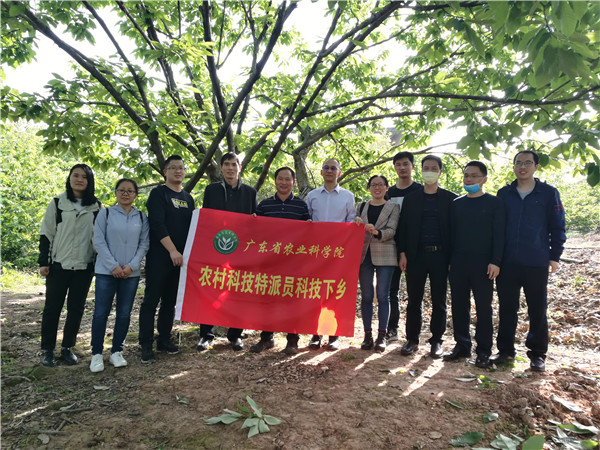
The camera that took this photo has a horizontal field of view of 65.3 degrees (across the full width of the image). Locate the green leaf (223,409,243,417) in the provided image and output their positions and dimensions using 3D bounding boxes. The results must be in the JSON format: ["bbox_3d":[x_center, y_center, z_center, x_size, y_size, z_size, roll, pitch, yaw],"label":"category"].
[{"bbox_3d":[-0.372,1.036,2.580,0.055,0.035,0.130,3,-2,-37],"label":"green leaf"}]

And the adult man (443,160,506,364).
[{"bbox_3d":[1.462,0.314,3.920,0.500,1.710,0.340,1,-1,29],"label":"adult man"}]

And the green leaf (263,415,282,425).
[{"bbox_3d":[-0.164,1.159,2.790,0.135,0.040,0.075,1,-1,40],"label":"green leaf"}]

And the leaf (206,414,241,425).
[{"bbox_3d":[-0.414,1.039,2.500,0.190,0.035,0.090,2,-2,-18],"label":"leaf"}]

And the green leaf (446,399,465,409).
[{"bbox_3d":[1.013,1.163,3.050,0.130,0.035,0.055,1,-1,32],"label":"green leaf"}]

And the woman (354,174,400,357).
[{"bbox_3d":[0.702,0.340,4.240,0.450,1.590,0.370,1,-2,19],"label":"woman"}]

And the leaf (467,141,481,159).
[{"bbox_3d":[1.394,-0.601,3.750,0.105,0.140,0.045,2,-1,18],"label":"leaf"}]

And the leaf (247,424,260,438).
[{"bbox_3d":[-0.238,1.059,2.400,0.065,0.030,0.130,1,-2,21],"label":"leaf"}]

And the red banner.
[{"bbox_3d":[-0.251,0.400,3.980,1.500,0.980,0.090,5,-1,-2],"label":"red banner"}]

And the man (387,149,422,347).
[{"bbox_3d":[0.979,0.205,4.470,0.500,1.790,0.320,1,-2,8],"label":"man"}]

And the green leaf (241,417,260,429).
[{"bbox_3d":[-0.291,1.166,2.750,0.145,0.040,0.075,2,-1,-44],"label":"green leaf"}]

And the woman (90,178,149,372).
[{"bbox_3d":[-1.497,0.397,3.870,0.470,1.580,0.330,2,-1,-23],"label":"woman"}]

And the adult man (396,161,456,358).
[{"bbox_3d":[1.092,0.263,4.040,0.530,1.730,0.330,1,-2,8],"label":"adult man"}]

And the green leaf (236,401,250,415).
[{"bbox_3d":[-0.345,1.118,2.860,0.055,0.055,0.105,2,-1,-45],"label":"green leaf"}]

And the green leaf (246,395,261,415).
[{"bbox_3d":[-0.281,1.103,2.860,0.065,0.085,0.145,2,-1,-41],"label":"green leaf"}]

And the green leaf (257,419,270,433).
[{"bbox_3d":[-0.210,1.170,2.730,0.075,0.040,0.130,2,-1,-24],"label":"green leaf"}]

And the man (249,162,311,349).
[{"bbox_3d":[-0.175,0.305,4.200,0.540,1.670,0.340,2,-2,2],"label":"man"}]

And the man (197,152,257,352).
[{"bbox_3d":[-0.652,0.226,4.150,0.520,1.750,0.380,2,-1,-9],"label":"man"}]

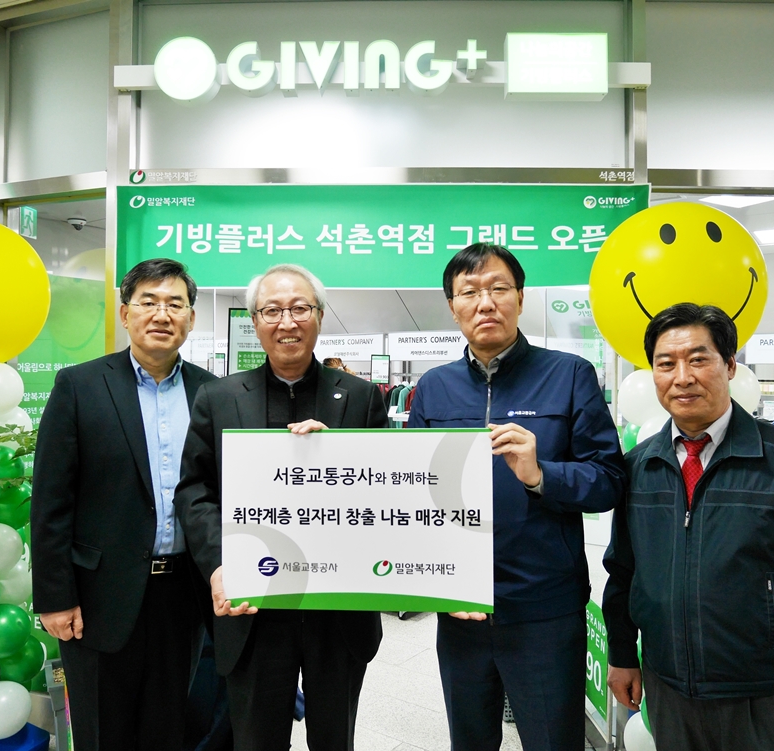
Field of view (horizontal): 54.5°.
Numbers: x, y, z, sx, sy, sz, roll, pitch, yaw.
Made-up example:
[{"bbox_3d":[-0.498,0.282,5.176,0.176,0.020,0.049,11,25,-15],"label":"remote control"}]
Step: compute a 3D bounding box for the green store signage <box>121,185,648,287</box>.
[{"bbox_3d":[-0.013,-0.562,3.030,2.140,0.415,0.020,0,0,-1],"label":"green store signage"}]

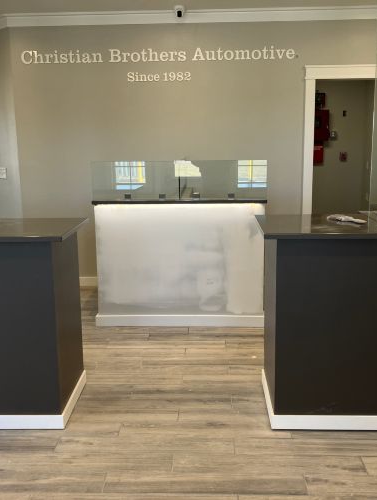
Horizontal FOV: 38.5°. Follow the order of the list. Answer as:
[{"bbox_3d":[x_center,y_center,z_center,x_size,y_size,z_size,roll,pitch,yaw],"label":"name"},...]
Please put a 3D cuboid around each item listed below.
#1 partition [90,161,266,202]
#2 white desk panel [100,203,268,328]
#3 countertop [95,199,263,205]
[{"bbox_3d":[-0.075,-0.568,4.372,1.424,0.306,0.015,0,11,2],"label":"partition"},{"bbox_3d":[-0.069,0.129,4.496,1.417,1.034,0.120,0,11,2],"label":"white desk panel"},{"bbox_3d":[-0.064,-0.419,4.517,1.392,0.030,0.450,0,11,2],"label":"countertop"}]

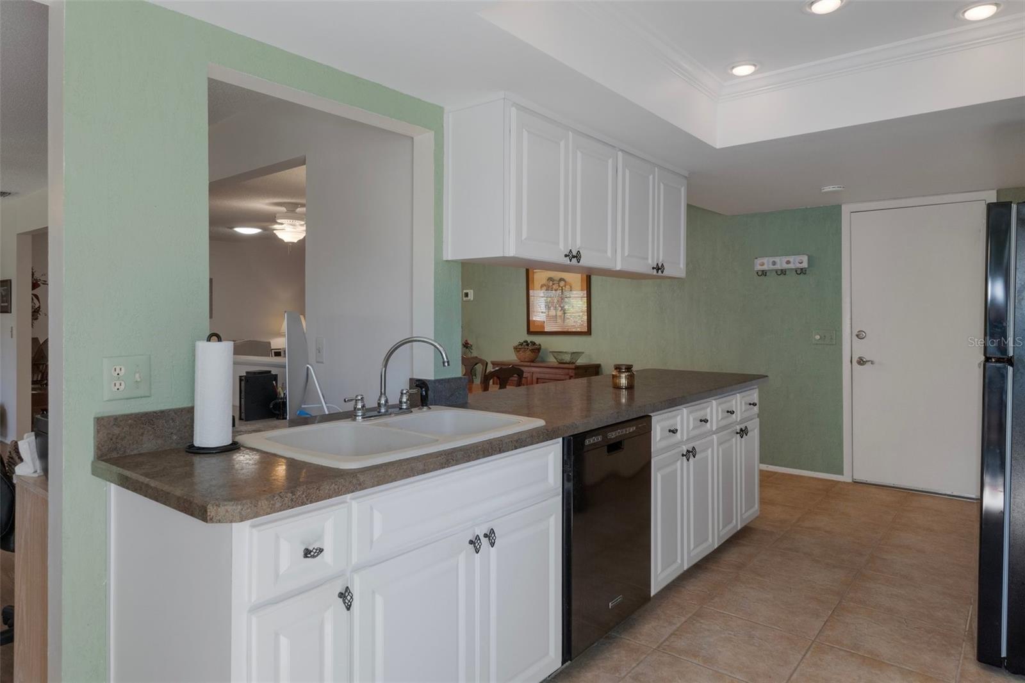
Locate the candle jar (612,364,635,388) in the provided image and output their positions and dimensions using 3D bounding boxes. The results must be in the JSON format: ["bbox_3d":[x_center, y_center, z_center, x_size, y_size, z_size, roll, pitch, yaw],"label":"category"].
[{"bbox_3d":[0.618,0.193,3.323,0.126,0.135,0.126,0,1,0],"label":"candle jar"}]

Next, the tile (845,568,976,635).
[{"bbox_3d":[1.832,1.193,2.774,0.457,0.010,0.457,1,2,40],"label":"tile"}]

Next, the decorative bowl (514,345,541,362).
[{"bbox_3d":[0.155,0.136,6.272,0.285,0.180,0.285,0,2,0],"label":"decorative bowl"}]

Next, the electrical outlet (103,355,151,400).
[{"bbox_3d":[-1.017,0.096,1.583,0.011,0.114,0.116,1,2,40],"label":"electrical outlet"}]

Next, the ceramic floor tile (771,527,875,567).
[{"bbox_3d":[1.736,1.145,3.340,0.453,0.010,0.453,1,2,40],"label":"ceramic floor tile"}]

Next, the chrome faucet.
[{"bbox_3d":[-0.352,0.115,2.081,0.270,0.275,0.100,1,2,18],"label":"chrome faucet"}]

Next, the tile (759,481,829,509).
[{"bbox_3d":[1.969,1.118,4.323,0.453,0.010,0.453,1,2,40],"label":"tile"}]

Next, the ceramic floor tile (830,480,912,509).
[{"bbox_3d":[2.611,1.117,4.380,0.453,0.010,0.453,1,2,40],"label":"ceramic floor tile"}]

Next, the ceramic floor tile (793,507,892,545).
[{"bbox_3d":[2.072,1.172,3.778,0.457,0.010,0.457,1,2,40],"label":"ceramic floor tile"}]

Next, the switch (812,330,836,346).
[{"bbox_3d":[2.455,-0.026,4.709,0.165,0.113,0.018,1,2,40],"label":"switch"}]

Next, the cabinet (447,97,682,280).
[{"bbox_3d":[0.392,-0.668,3.089,0.350,0.620,1.700,1,2,40],"label":"cabinet"}]

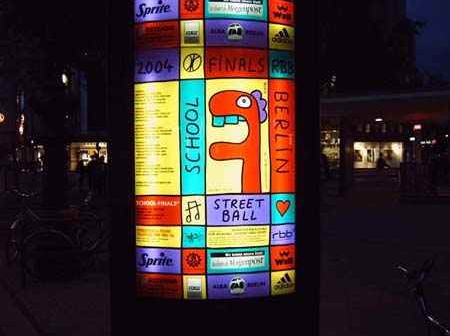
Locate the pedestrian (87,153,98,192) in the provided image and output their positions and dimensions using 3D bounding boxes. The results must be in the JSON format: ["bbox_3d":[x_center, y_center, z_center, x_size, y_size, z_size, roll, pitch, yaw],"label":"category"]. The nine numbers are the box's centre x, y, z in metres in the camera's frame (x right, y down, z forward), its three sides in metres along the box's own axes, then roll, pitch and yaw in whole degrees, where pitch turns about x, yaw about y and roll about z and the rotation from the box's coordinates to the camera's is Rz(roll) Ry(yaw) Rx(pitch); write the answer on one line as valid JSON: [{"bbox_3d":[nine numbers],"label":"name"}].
[{"bbox_3d":[-6.058,0.206,22.000,0.520,1.720,0.360,0,1,0],"label":"pedestrian"}]

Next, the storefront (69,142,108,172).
[{"bbox_3d":[-11.914,-1.004,42.000,3.500,2.650,0.600,0,1,0],"label":"storefront"}]

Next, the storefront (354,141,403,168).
[{"bbox_3d":[12.122,-1.066,38.000,3.800,2.100,0.600,0,1,0],"label":"storefront"}]

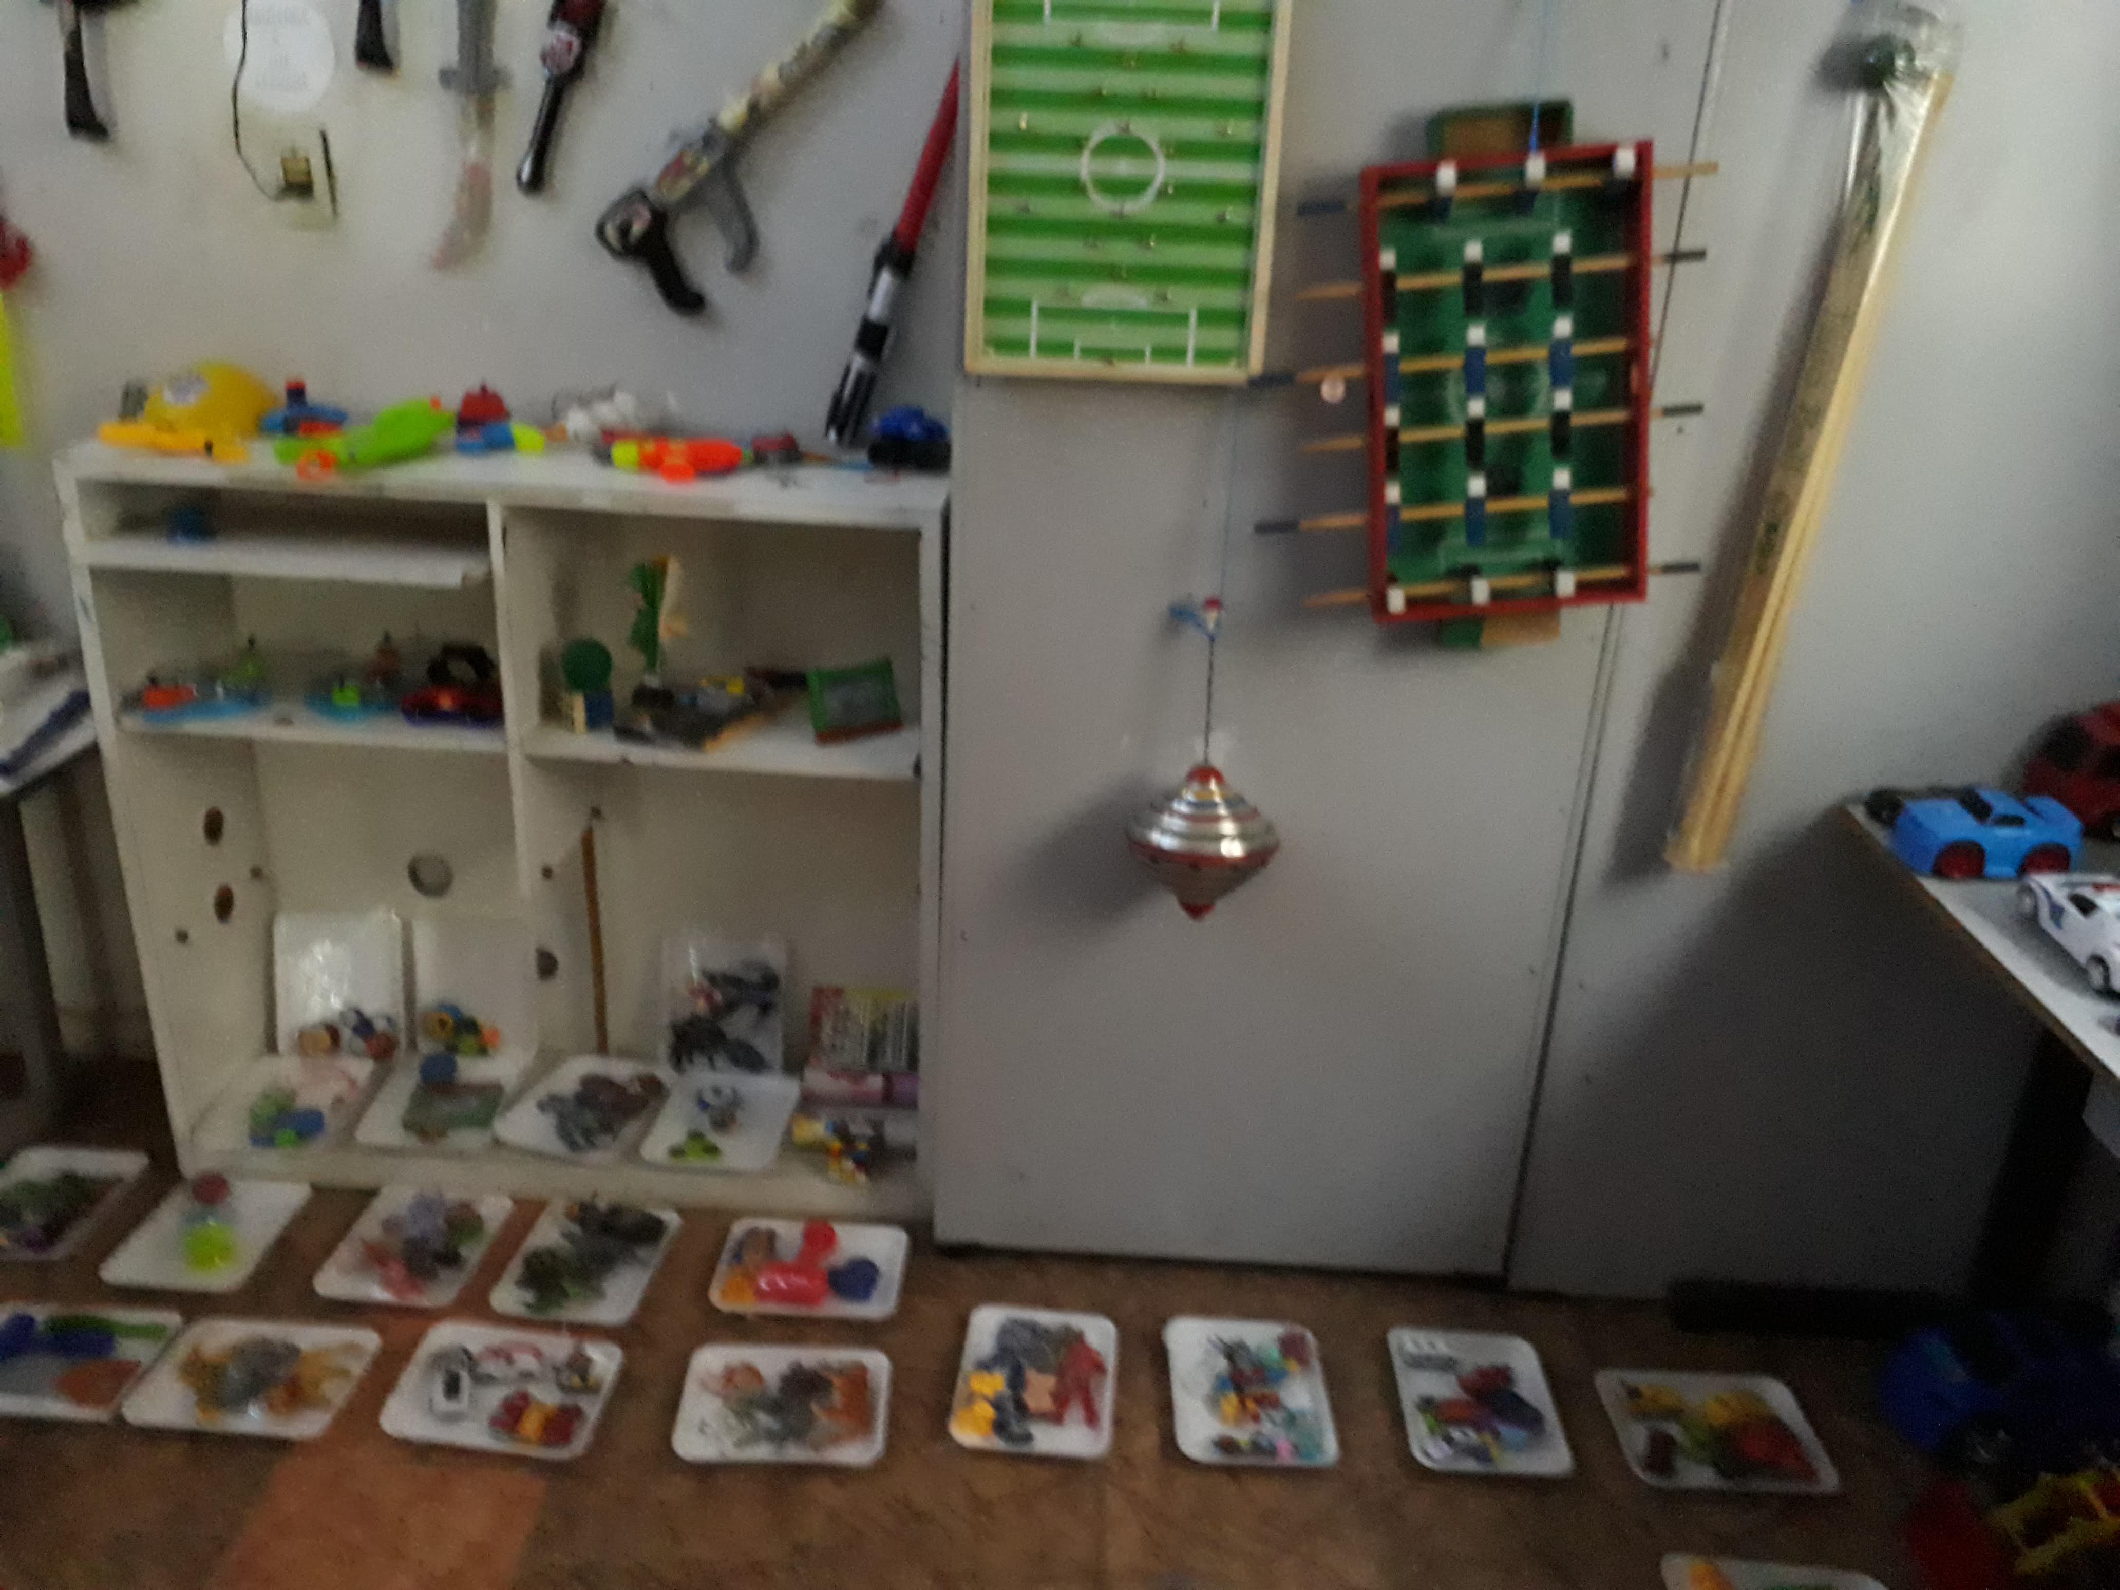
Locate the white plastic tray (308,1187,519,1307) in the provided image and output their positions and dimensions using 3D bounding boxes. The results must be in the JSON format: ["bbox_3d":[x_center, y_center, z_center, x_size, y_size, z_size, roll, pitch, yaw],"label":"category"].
[{"bbox_3d":[-0.833,0.590,2.141,0.182,0.024,0.235,4,22,2],"label":"white plastic tray"}]

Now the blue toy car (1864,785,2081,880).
[{"bbox_3d":[1.013,0.041,1.805,0.172,0.068,0.084,-2,22,-13],"label":"blue toy car"}]

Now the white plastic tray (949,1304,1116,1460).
[{"bbox_3d":[-0.027,0.709,2.000,0.183,0.025,0.236,4,23,3],"label":"white plastic tray"}]

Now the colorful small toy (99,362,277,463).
[{"bbox_3d":[-1.071,-0.482,2.047,0.170,0.100,0.160,8,22,13],"label":"colorful small toy"}]

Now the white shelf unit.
[{"bbox_3d":[-0.669,0.048,2.234,1.034,1.002,0.300,4,23,1],"label":"white shelf unit"}]

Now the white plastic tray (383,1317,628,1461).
[{"bbox_3d":[-0.650,0.701,1.940,0.236,0.025,0.183,3,23,1],"label":"white plastic tray"}]

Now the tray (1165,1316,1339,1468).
[{"bbox_3d":[0.223,0.716,1.962,0.182,0.024,0.235,3,22,-1],"label":"tray"}]

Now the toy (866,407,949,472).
[{"bbox_3d":[-0.190,-0.451,2.091,0.114,0.075,0.085,4,23,1],"label":"toy"}]

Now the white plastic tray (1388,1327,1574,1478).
[{"bbox_3d":[0.494,0.728,1.967,0.182,0.024,0.235,4,22,1],"label":"white plastic tray"}]

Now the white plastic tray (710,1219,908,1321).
[{"bbox_3d":[-0.319,0.619,2.135,0.235,0.024,0.182,3,22,0],"label":"white plastic tray"}]

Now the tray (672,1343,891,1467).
[{"bbox_3d":[-0.321,0.720,1.937,0.236,0.025,0.183,2,23,-3],"label":"tray"}]

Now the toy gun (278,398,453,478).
[{"bbox_3d":[-0.855,-0.441,2.031,0.205,0.056,0.110,-11,25,-30],"label":"toy gun"}]

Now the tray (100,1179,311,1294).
[{"bbox_3d":[-1.115,0.580,2.171,0.183,0.025,0.236,2,23,-2],"label":"tray"}]

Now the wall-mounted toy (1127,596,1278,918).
[{"bbox_3d":[0.169,-0.034,1.863,0.171,0.386,0.171,4,23,1],"label":"wall-mounted toy"}]

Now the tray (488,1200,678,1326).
[{"bbox_3d":[-0.614,0.611,2.161,0.183,0.025,0.236,4,23,2],"label":"tray"}]

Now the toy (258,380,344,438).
[{"bbox_3d":[-0.969,-0.484,2.105,0.090,0.070,0.060,3,22,-1],"label":"toy"}]

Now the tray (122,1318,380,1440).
[{"bbox_3d":[-0.926,0.679,1.904,0.235,0.024,0.182,2,22,-2],"label":"tray"}]

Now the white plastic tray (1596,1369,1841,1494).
[{"bbox_3d":[0.780,0.763,1.976,0.236,0.025,0.183,3,23,-1],"label":"white plastic tray"}]

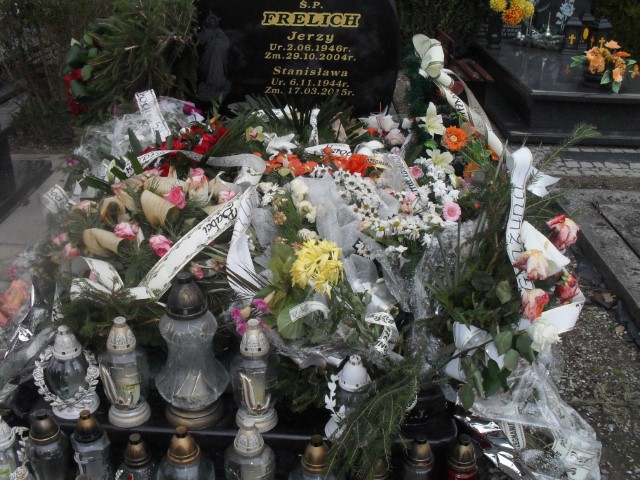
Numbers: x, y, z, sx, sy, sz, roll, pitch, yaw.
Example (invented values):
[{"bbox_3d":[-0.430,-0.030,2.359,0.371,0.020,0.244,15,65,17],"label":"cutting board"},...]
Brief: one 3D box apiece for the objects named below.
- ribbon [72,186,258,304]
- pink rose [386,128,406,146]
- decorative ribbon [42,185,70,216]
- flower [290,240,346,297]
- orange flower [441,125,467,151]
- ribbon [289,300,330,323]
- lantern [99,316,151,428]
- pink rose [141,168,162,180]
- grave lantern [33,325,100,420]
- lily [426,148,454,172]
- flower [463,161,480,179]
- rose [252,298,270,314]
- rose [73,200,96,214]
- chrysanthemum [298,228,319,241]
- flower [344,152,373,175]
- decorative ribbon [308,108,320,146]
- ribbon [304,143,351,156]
[{"bbox_3d":[-0.406,0.001,1.700,0.450,0.200,0.340,1,24,0],"label":"ribbon"},{"bbox_3d":[0.286,-0.383,2.420,0.073,0.065,0.065,5,25,6],"label":"pink rose"},{"bbox_3d":[-0.745,-0.115,1.830,0.075,0.075,0.055,1,24,0],"label":"decorative ribbon"},{"bbox_3d":[-0.006,0.070,1.640,0.135,0.125,0.120,0,21,0],"label":"flower"},{"bbox_3d":[0.502,-0.376,2.400,0.095,0.085,0.045,2,21,6],"label":"orange flower"},{"bbox_3d":[-0.026,0.180,1.630,0.107,0.050,0.050,1,25,-1],"label":"ribbon"},{"bbox_3d":[-0.419,0.282,1.379,0.110,0.250,0.108,-1,24,-3],"label":"lantern"},{"bbox_3d":[-0.560,-0.218,2.150,0.070,0.045,0.058,-5,26,-14],"label":"pink rose"},{"bbox_3d":[-0.550,0.283,1.404,0.140,0.225,0.115,-3,24,-7],"label":"grave lantern"},{"bbox_3d":[0.398,-0.259,2.120,0.092,0.085,0.060,-1,-11,-5],"label":"lily"},{"bbox_3d":[0.510,-0.237,2.180,0.063,0.062,0.035,1,-6,0],"label":"flower"},{"bbox_3d":[-0.150,0.171,1.660,0.046,0.042,0.042,8,26,13],"label":"rose"},{"bbox_3d":[-0.757,-0.104,2.080,0.066,0.042,0.055,2,21,6],"label":"rose"},{"bbox_3d":[-0.032,-0.012,1.770,0.054,0.040,0.050,0,21,0],"label":"chrysanthemum"},{"bbox_3d":[0.134,-0.260,2.200,0.098,0.075,0.075,3,25,3],"label":"flower"},{"bbox_3d":[-0.020,-0.412,2.350,0.045,0.145,0.040,1,24,0],"label":"decorative ribbon"},{"bbox_3d":[0.027,-0.329,2.350,0.165,0.040,0.060,0,21,0],"label":"ribbon"}]

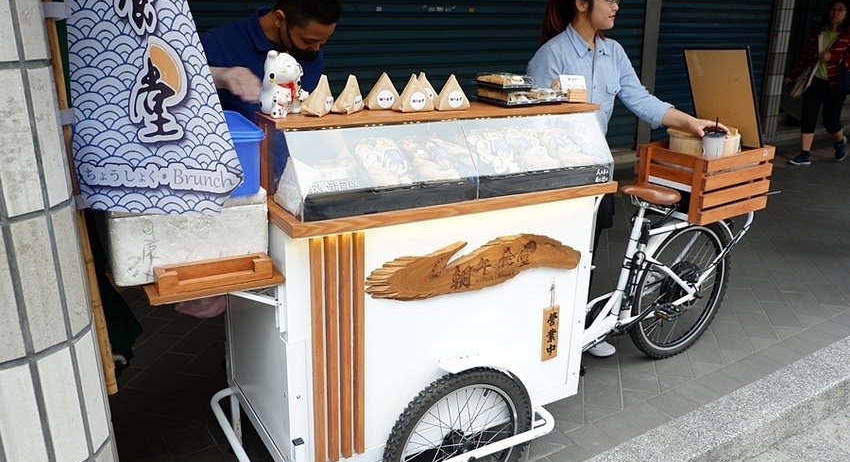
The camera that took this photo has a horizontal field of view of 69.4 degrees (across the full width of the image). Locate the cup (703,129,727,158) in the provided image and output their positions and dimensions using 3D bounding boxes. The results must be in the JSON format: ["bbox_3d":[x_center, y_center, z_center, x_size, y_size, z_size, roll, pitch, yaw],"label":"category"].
[{"bbox_3d":[1.161,-0.329,2.460,0.088,0.135,0.088,7,18,20],"label":"cup"}]

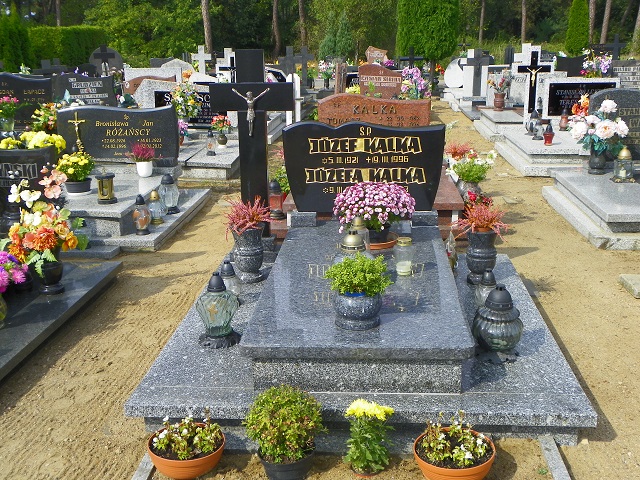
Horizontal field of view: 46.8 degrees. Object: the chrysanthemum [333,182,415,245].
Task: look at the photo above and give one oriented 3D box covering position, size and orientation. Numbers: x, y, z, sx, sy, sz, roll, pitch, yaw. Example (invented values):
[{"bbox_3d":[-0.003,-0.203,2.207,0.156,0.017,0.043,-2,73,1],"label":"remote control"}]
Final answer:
[{"bbox_3d":[0.311,-0.149,4.226,0.460,0.355,0.430,0,16,5],"label":"chrysanthemum"}]

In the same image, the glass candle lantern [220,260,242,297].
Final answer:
[{"bbox_3d":[-0.505,0.227,4.082,0.145,0.228,0.145,0,16,4],"label":"glass candle lantern"}]

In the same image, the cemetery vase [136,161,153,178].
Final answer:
[{"bbox_3d":[-1.623,-0.656,6.854,0.149,0.136,0.149,0,16,4],"label":"cemetery vase"}]

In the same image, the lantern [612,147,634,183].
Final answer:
[{"bbox_3d":[2.685,-0.675,6.530,0.205,0.300,0.205,0,16,5],"label":"lantern"}]

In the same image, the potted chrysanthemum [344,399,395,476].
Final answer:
[{"bbox_3d":[0.183,0.723,2.740,0.180,0.285,0.175,0,16,5],"label":"potted chrysanthemum"}]

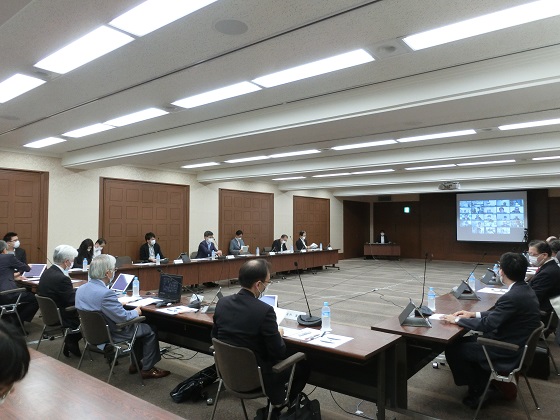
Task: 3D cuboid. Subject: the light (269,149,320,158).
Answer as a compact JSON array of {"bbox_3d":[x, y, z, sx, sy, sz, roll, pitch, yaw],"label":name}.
[{"bbox_3d":[0.283,-1.135,8.188,1.210,0.060,0.255,-2,-3,37],"label":"light"}]

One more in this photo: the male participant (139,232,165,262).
[{"bbox_3d":[-2.748,1.156,8.808,0.780,1.320,0.550,-1,-2,33],"label":"male participant"}]

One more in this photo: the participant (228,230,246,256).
[{"bbox_3d":[-1.068,1.228,10.959,0.780,1.340,0.550,-1,-2,38],"label":"participant"}]

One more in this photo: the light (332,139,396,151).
[{"bbox_3d":[1.509,-1.169,7.277,1.210,0.060,0.255,-2,-3,37],"label":"light"}]

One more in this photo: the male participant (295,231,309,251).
[{"bbox_3d":[0.828,1.336,13.397,0.780,1.310,0.550,0,-2,18],"label":"male participant"}]

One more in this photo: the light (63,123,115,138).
[{"bbox_3d":[-2.950,-1.220,6.209,1.210,0.060,0.255,-2,-3,37],"label":"light"}]

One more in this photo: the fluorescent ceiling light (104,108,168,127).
[{"bbox_3d":[-1.915,-1.232,5.311,1.158,0.070,0.233,-1,-2,38],"label":"fluorescent ceiling light"}]

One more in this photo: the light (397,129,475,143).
[{"bbox_3d":[2.408,-1.170,6.279,1.158,0.070,0.233,-1,-2,38],"label":"light"}]

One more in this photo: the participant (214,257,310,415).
[{"bbox_3d":[-0.089,0.995,2.879,0.480,1.280,0.820,-2,-3,37],"label":"participant"}]

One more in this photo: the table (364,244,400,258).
[{"bbox_3d":[4.372,1.792,17.250,1.520,0.700,0.620,0,-2,15],"label":"table"}]

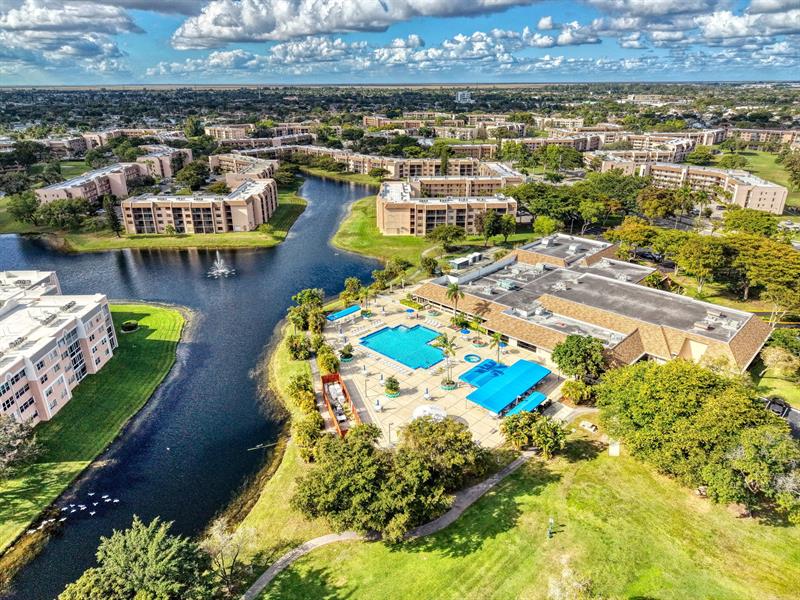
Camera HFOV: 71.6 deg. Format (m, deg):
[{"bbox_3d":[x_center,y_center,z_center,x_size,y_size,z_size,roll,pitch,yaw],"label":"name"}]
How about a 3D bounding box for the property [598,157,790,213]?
[{"bbox_3d":[154.054,-59.295,284.828,44.820,11.800,101.380,-10,24,-24],"label":"property"}]

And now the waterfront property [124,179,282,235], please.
[{"bbox_3d":[-79.552,-40.111,231.742,48.500,11.700,52.500,0,21,0],"label":"waterfront property"}]

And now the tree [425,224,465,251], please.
[{"bbox_3d":[14.894,-20.789,185.660,13.388,8.425,12.986,1,22,4],"label":"tree"}]

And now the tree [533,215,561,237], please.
[{"bbox_3d":[55.459,-28.234,211.745,9.610,8.620,9.330,0,22,0],"label":"tree"}]

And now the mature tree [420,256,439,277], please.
[{"bbox_3d":[8.594,-10.049,161.589,5.244,6.156,5.086,1,22,3],"label":"mature tree"}]

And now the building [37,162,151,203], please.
[{"bbox_3d":[-153.797,-59.044,288.102,21.500,12.400,89.000,-2,22,-5],"label":"building"}]

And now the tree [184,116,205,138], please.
[{"bbox_3d":[-215.633,-180.385,579.234,22.973,19.599,22.284,-8,23,-18],"label":"tree"}]

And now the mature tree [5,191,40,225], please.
[{"bbox_3d":[-151.442,-36.825,223.120,13.676,12.742,13.266,-14,26,-32],"label":"mature tree"}]

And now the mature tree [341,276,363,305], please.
[{"bbox_3d":[-13.013,-2.606,149.391,5.600,7.600,5.600,0,21,0],"label":"mature tree"}]

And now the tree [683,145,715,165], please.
[{"bbox_3d":[216.980,-104.546,399.883,18.000,11.800,18.000,0,21,0],"label":"tree"}]

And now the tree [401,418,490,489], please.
[{"bbox_3d":[5.821,22.734,81.586,12.440,9.780,12.070,0,22,0],"label":"tree"}]

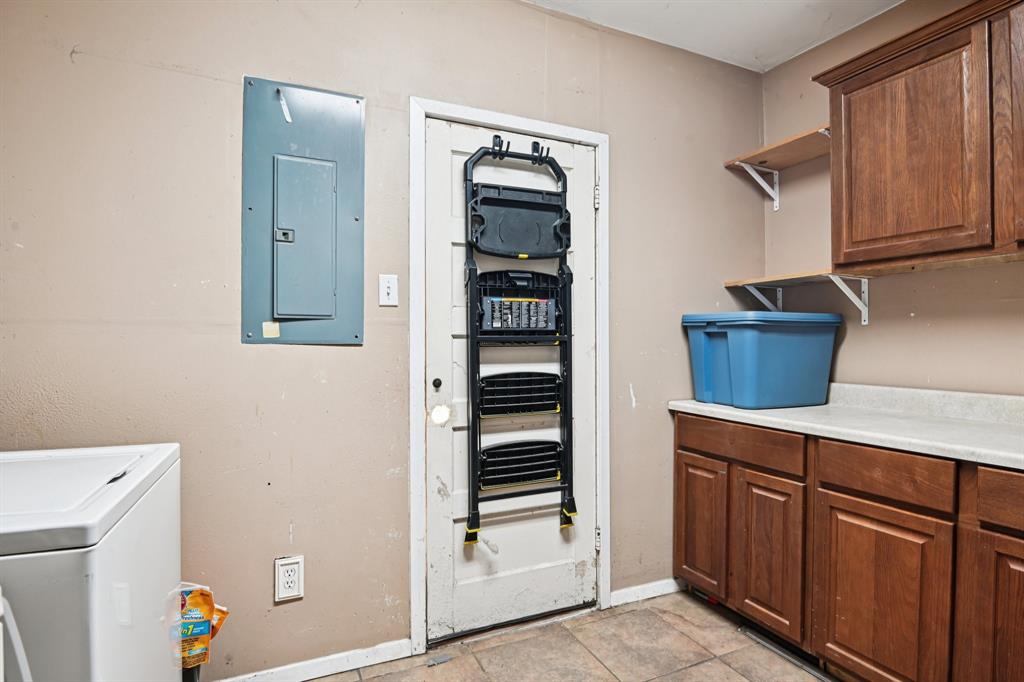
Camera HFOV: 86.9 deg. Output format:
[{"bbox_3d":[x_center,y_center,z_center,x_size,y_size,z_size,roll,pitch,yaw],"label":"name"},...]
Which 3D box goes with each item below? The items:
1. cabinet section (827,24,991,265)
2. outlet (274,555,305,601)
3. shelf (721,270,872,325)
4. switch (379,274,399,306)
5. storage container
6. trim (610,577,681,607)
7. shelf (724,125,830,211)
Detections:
[{"bbox_3d":[1.528,-0.648,1.988,0.328,0.724,0.526,0,1,-25],"label":"cabinet section"},{"bbox_3d":[-0.765,0.820,1.860,0.091,0.142,0.018,0,0,-25],"label":"outlet"},{"bbox_3d":[1.330,-0.183,2.523,0.289,0.229,0.586,0,0,-25],"label":"shelf"},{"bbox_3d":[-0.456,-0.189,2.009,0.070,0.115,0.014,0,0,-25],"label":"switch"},{"bbox_3d":[1.153,0.089,2.498,0.591,0.402,0.409,0,0,-25],"label":"storage container"},{"bbox_3d":[0.627,1.166,2.508,0.394,0.064,0.014,0,0,-25],"label":"trim"},{"bbox_3d":[1.330,-0.788,2.525,0.289,0.218,0.586,0,0,-25],"label":"shelf"}]

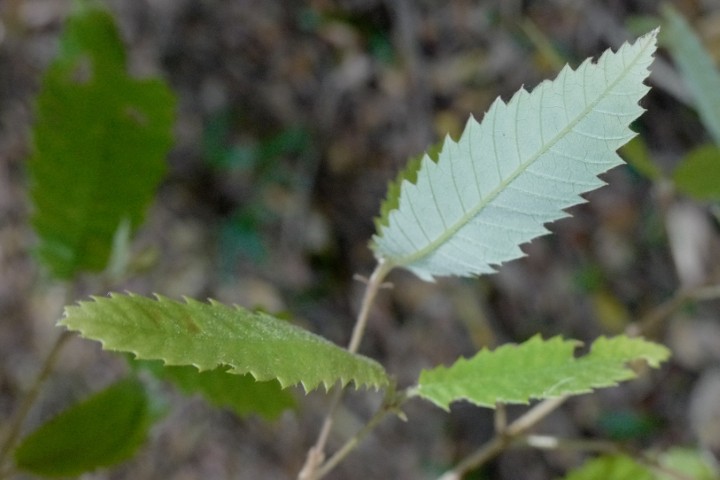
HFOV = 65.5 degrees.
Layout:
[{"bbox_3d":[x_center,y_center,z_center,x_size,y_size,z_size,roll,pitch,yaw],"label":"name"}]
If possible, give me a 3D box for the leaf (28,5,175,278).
[{"bbox_3d":[-0.115,-0.045,0.250,0.059,0.012,0.125,4,71,-6],"label":"leaf"}]

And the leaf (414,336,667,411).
[{"bbox_3d":[0.065,0.045,0.195,0.102,0.010,0.030,-2,28,-22],"label":"leaf"}]

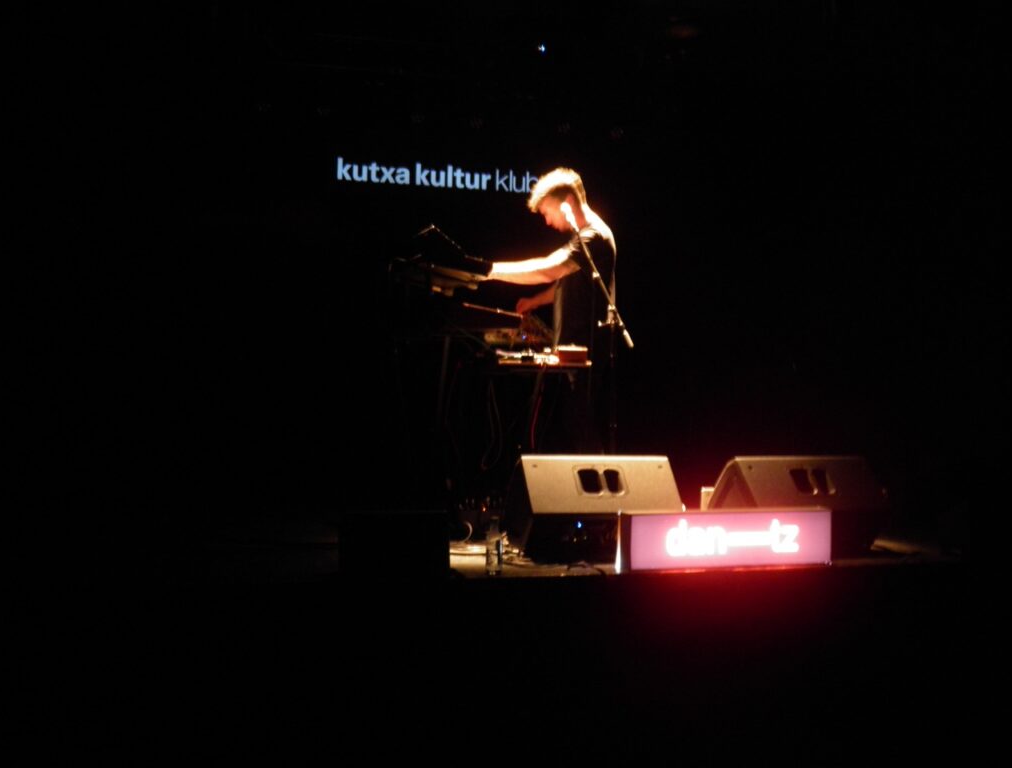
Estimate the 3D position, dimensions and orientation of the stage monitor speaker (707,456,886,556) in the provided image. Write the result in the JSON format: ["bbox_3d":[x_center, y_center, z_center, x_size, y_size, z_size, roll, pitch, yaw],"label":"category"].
[{"bbox_3d":[1.104,0.477,4.463,0.575,0.390,0.430,1,-3,-20],"label":"stage monitor speaker"}]

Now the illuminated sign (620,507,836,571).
[{"bbox_3d":[0.762,0.551,4.060,0.775,0.200,0.130,1,-3,-15],"label":"illuminated sign"}]

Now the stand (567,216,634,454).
[{"bbox_3d":[0.412,-0.042,5.008,0.580,1.480,0.500,-2,-3,30],"label":"stand"}]

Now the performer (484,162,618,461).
[{"bbox_3d":[0.217,-0.141,5.264,0.570,1.704,0.500,0,-3,-9],"label":"performer"}]

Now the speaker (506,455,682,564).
[{"bbox_3d":[0.308,0.468,4.284,0.575,0.390,0.430,1,-3,-16],"label":"speaker"}]

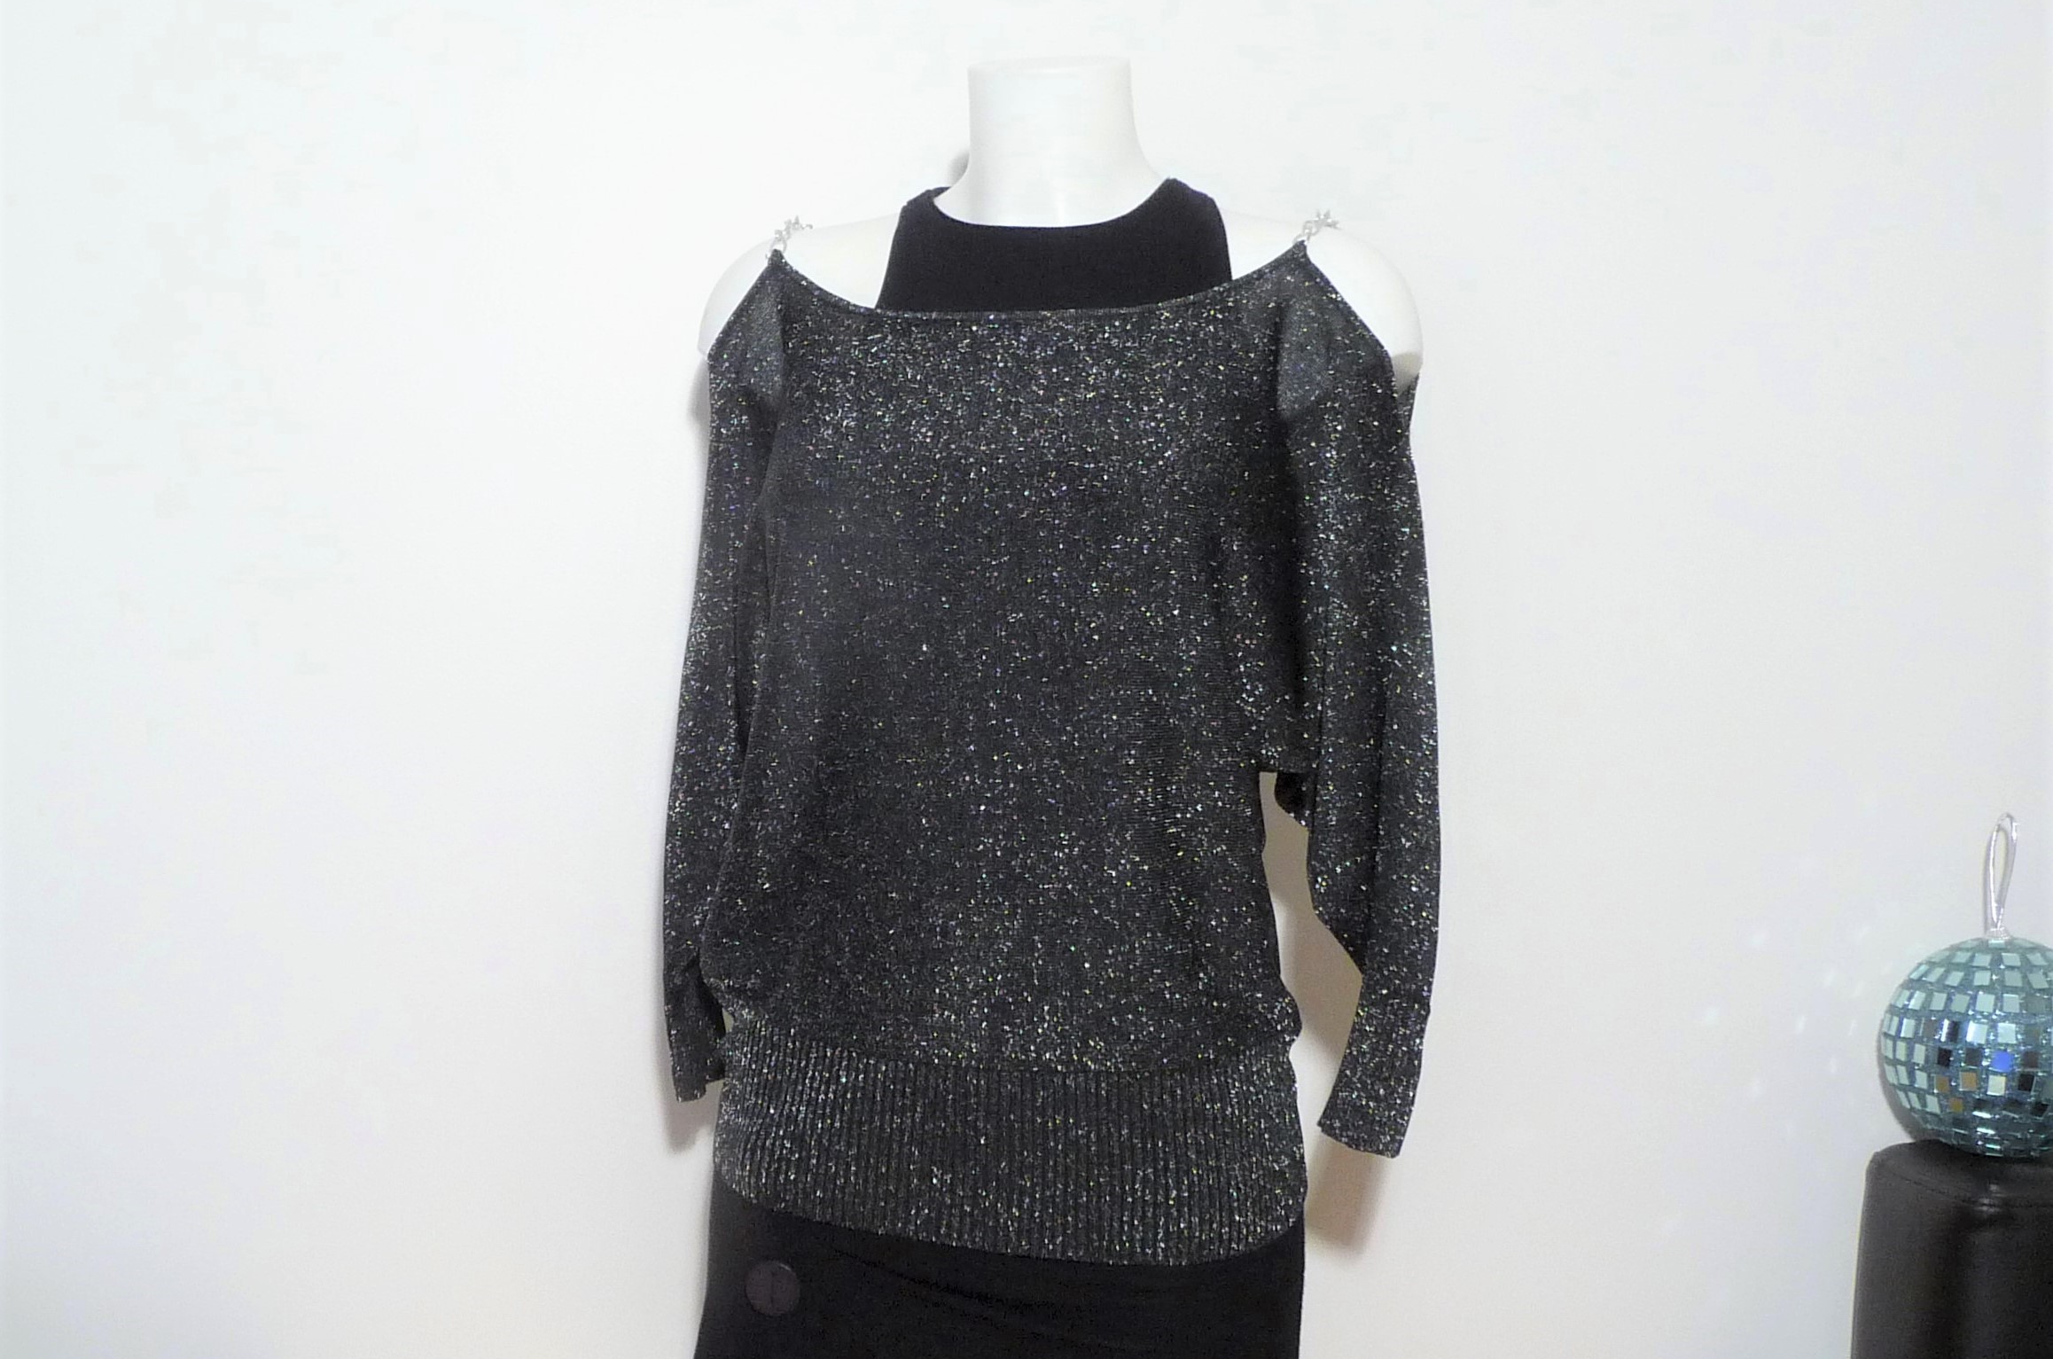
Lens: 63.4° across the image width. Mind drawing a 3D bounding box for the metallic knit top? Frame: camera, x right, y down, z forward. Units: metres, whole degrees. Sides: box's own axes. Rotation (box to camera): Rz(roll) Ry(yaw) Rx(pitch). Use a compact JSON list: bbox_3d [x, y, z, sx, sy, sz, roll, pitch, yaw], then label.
[{"bbox_3d":[0.007,0.028,1.030,0.460,0.626,0.250,2,5,10],"label":"metallic knit top"}]

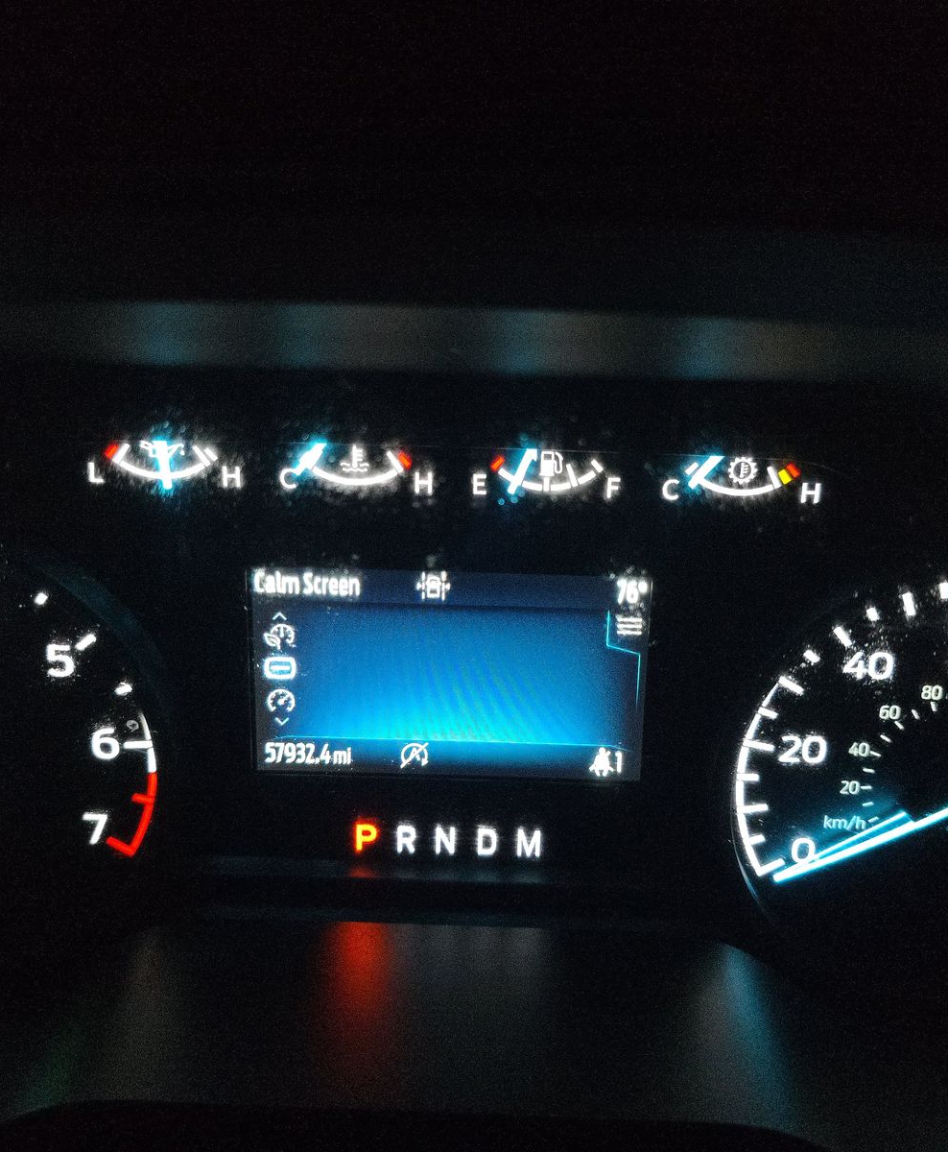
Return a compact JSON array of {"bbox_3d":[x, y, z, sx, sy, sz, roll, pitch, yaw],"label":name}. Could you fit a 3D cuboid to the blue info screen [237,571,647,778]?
[{"bbox_3d":[-0.006,0.023,0.249,0.095,0.052,0.010,1,14,0],"label":"blue info screen"}]

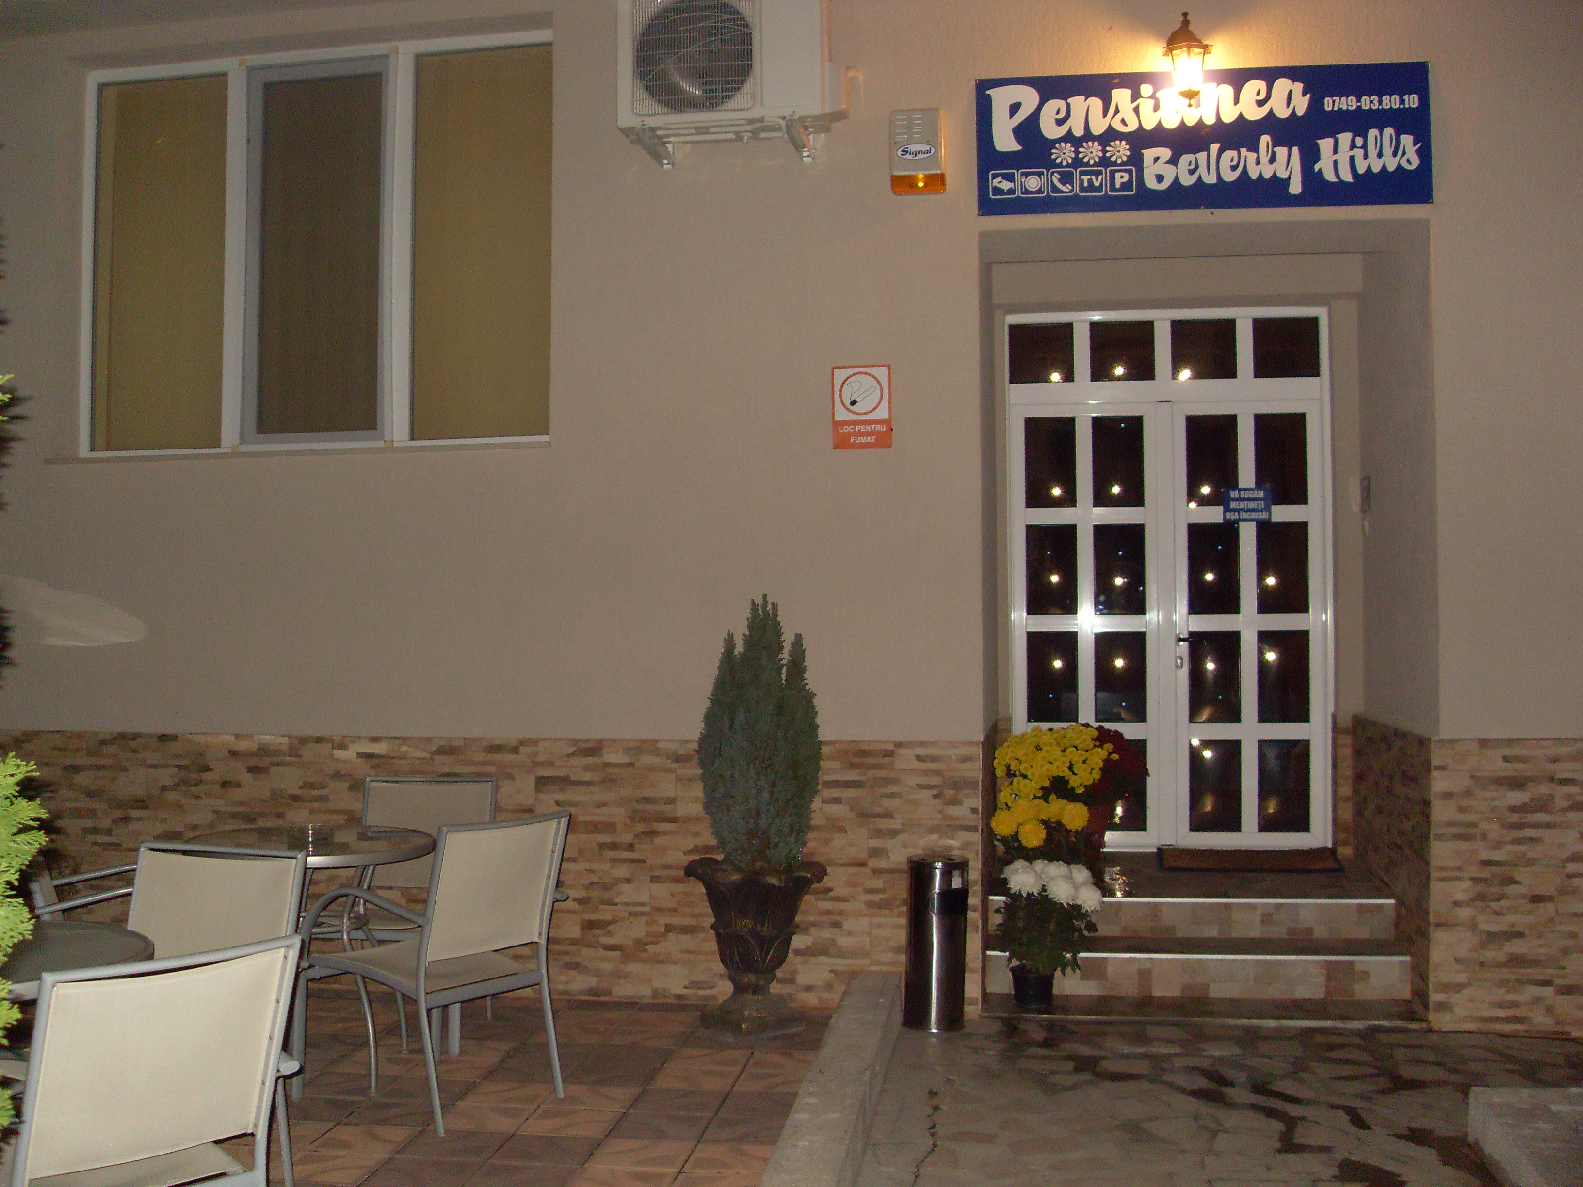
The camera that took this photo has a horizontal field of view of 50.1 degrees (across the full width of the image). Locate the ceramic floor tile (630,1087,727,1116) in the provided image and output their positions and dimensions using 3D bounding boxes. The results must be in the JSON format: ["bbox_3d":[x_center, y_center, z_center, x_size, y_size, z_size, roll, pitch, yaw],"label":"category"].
[{"bbox_3d":[-0.324,1.470,4.872,0.260,0.014,0.241,0,-1,7],"label":"ceramic floor tile"}]

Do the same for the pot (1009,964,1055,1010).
[{"bbox_3d":[0.922,1.499,6.456,0.168,0.142,0.168,0,-3,6],"label":"pot"}]

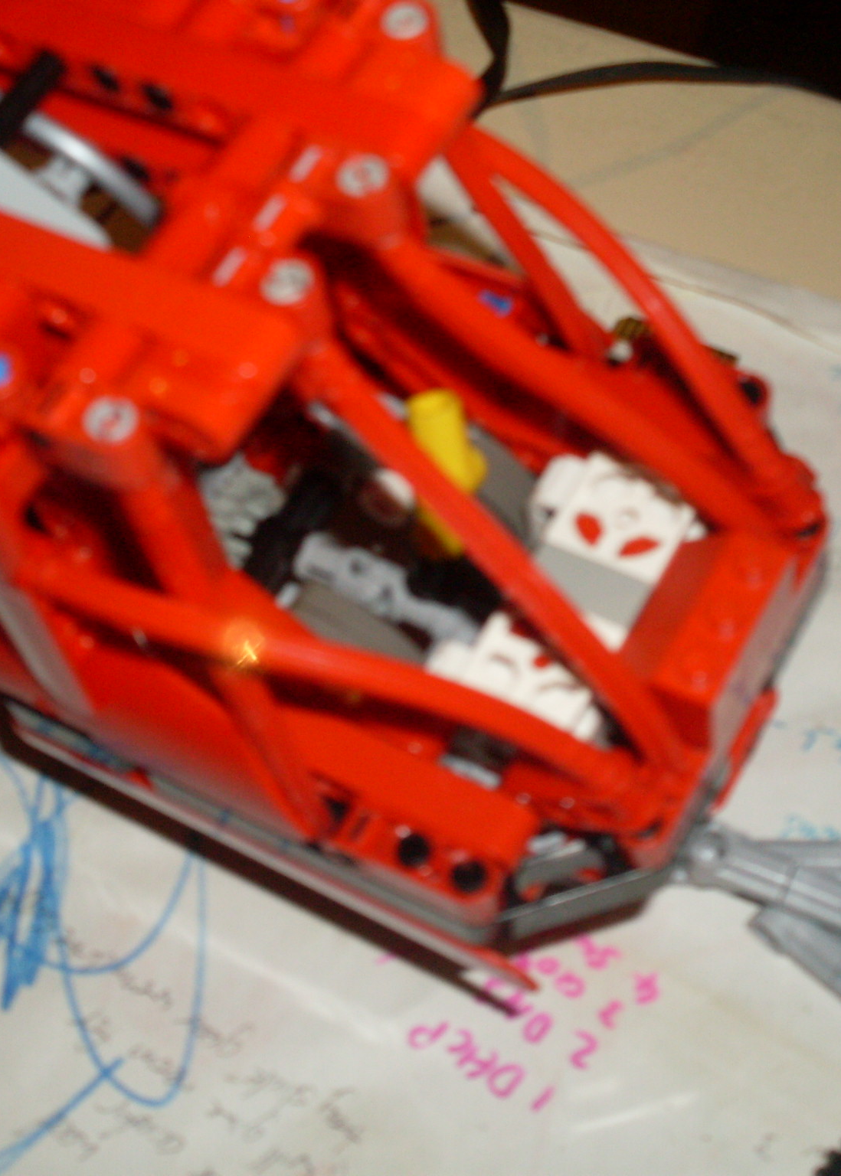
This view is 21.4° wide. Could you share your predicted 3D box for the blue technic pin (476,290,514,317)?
[{"bbox_3d":[0.012,-0.036,0.311,0.006,0.016,0.006,23,67,27],"label":"blue technic pin"}]

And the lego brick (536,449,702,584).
[{"bbox_3d":[0.027,-0.008,0.302,0.021,0.009,0.016,24,68,19],"label":"lego brick"}]

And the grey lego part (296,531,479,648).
[{"bbox_3d":[-0.004,0.000,0.303,0.028,0.007,0.007,24,68,19],"label":"grey lego part"}]

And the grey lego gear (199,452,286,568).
[{"bbox_3d":[-0.025,-0.011,0.312,0.009,0.017,0.017,24,68,19],"label":"grey lego gear"}]

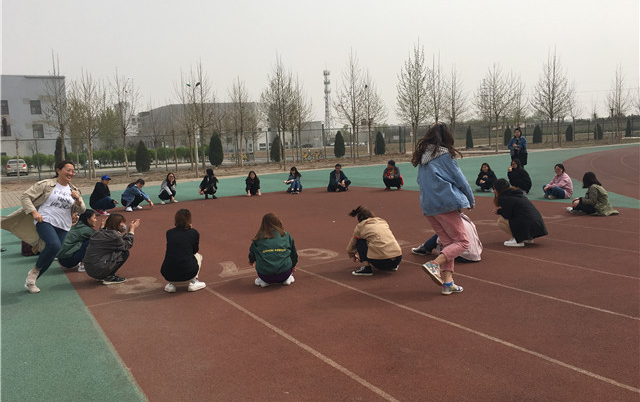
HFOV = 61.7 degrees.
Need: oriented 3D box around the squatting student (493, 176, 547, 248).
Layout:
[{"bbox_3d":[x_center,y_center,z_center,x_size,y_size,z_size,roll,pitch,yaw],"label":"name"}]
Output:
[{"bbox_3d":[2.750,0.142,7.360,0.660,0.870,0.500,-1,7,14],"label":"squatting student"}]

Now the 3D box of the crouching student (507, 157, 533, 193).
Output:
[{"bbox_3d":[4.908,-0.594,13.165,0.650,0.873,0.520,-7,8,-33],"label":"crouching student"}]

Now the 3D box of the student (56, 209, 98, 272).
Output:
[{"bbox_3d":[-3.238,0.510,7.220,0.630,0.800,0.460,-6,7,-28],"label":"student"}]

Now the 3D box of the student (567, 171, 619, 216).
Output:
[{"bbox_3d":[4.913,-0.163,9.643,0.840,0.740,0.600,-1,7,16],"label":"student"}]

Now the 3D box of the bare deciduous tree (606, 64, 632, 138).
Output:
[{"bbox_3d":[30.140,-9.904,53.675,2.500,7.500,2.500,-3,7,0],"label":"bare deciduous tree"}]

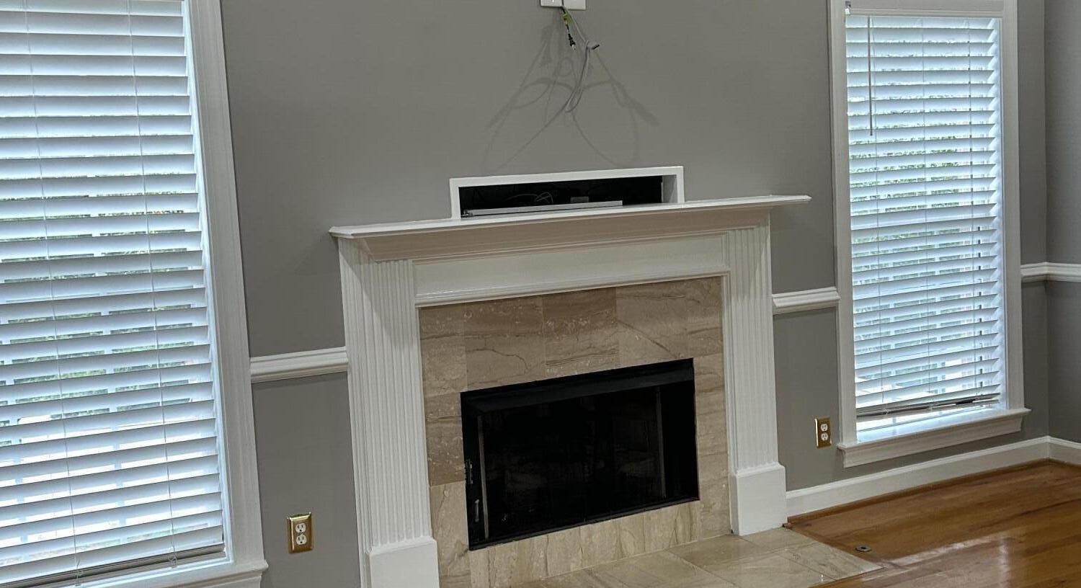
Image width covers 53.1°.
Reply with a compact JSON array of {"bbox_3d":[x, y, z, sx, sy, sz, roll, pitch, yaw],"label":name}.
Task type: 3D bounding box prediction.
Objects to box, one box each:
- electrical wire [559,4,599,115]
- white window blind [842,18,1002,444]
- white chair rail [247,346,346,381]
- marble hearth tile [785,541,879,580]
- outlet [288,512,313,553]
[{"bbox_3d":[0.135,-0.810,3.759,0.123,0.356,0.099,-6,7,-26],"label":"electrical wire"},{"bbox_3d":[1.653,-0.345,4.651,0.880,1.754,0.062,-6,7,-26],"label":"white window blind"},{"bbox_3d":[-0.747,0.221,3.380,0.296,0.077,0.026,-6,7,-26],"label":"white chair rail"},{"bbox_3d":[1.037,0.966,3.889,0.203,0.013,0.309,-6,7,-26],"label":"marble hearth tile"},{"bbox_3d":[-0.756,0.759,3.426,0.073,0.117,0.010,-6,7,-26],"label":"outlet"}]

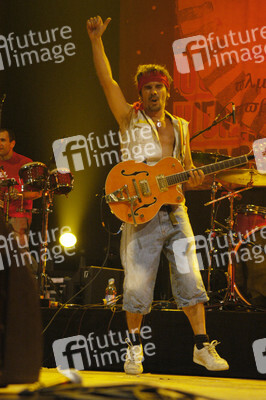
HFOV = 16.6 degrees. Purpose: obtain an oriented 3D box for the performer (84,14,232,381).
[{"bbox_3d":[0.130,-0.050,5.120,0.790,2.020,0.500,1,-6,-13],"label":"performer"}]

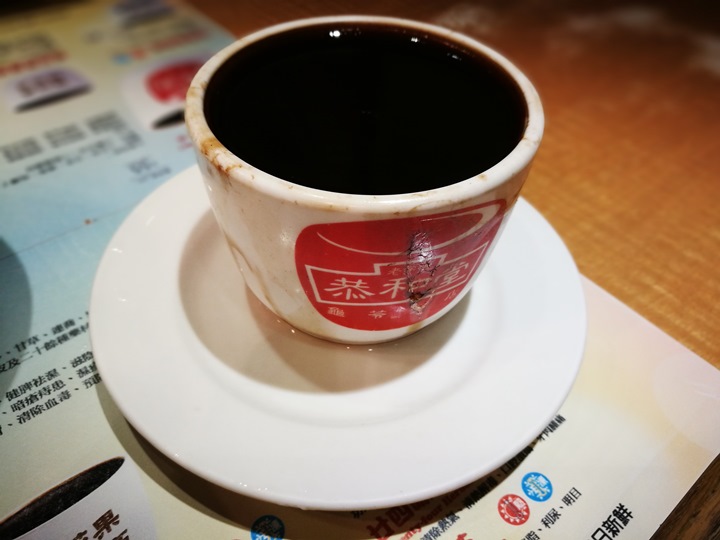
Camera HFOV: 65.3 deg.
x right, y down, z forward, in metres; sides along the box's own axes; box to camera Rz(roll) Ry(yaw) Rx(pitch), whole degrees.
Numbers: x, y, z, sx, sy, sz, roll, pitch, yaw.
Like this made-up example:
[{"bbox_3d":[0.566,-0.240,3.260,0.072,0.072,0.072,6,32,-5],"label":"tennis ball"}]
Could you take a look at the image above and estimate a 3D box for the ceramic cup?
[{"bbox_3d":[0.001,-0.020,0.167,0.088,0.071,0.088,1,47,-1],"label":"ceramic cup"}]

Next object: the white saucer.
[{"bbox_3d":[-0.006,0.005,0.188,0.151,0.021,0.151,1,47,-1],"label":"white saucer"}]

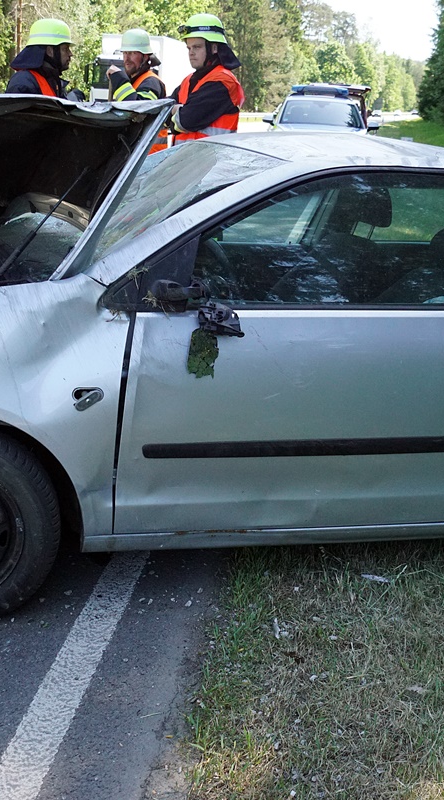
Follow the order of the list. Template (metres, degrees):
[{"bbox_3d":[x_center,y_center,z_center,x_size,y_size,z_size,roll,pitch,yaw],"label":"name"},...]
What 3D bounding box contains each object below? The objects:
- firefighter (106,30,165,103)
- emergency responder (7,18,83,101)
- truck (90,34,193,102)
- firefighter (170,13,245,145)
[{"bbox_3d":[-0.623,-1.717,6.538,0.420,1.810,0.560,-14,25,-42],"label":"firefighter"},{"bbox_3d":[-1.125,-1.454,5.738,0.450,1.810,0.560,2,19,-5],"label":"emergency responder"},{"bbox_3d":[-3.080,-13.550,38.400,2.500,3.600,9.000,6,19,9],"label":"truck"},{"bbox_3d":[-0.121,-1.298,5.343,0.420,1.840,0.560,-11,23,-36],"label":"firefighter"}]

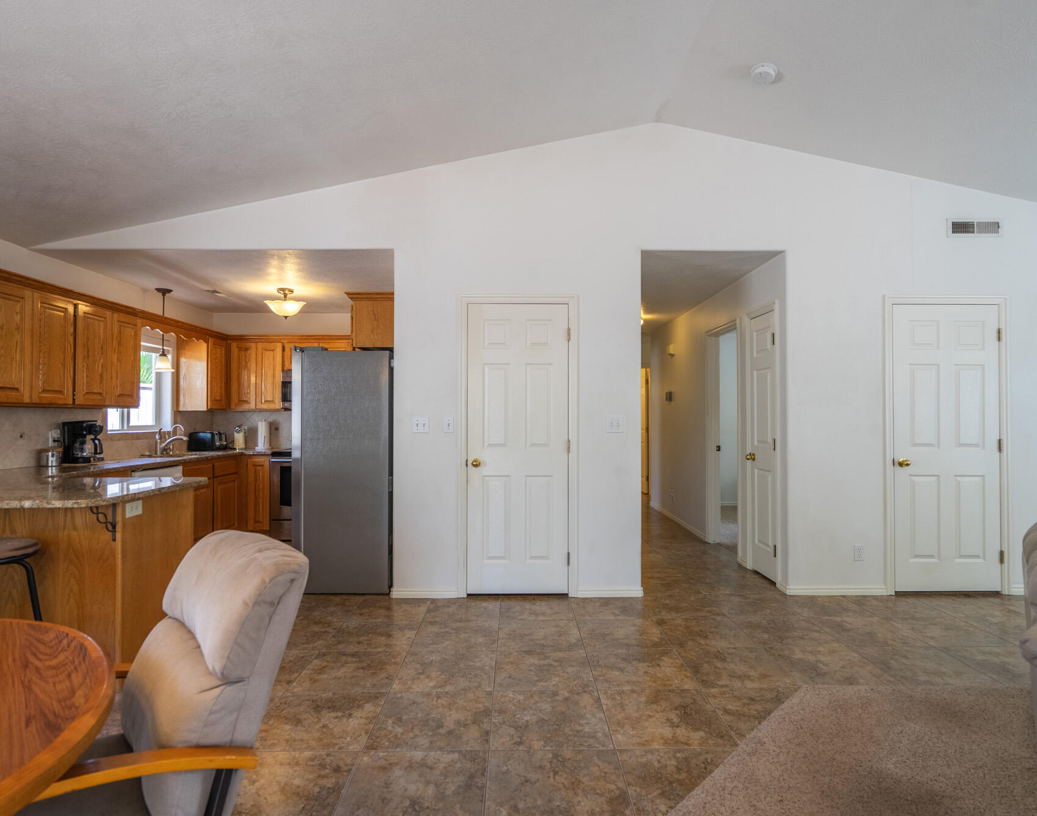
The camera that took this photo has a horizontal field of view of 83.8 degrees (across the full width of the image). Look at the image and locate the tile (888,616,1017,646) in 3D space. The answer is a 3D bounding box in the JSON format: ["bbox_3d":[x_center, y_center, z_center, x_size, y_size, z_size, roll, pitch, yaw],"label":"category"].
[{"bbox_3d":[2.492,1.304,3.344,0.471,0.010,0.464,0,-1,0],"label":"tile"}]

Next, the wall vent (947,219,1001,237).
[{"bbox_3d":[3.228,-1.274,4.079,0.398,0.131,0.020,0,-1,0],"label":"wall vent"}]

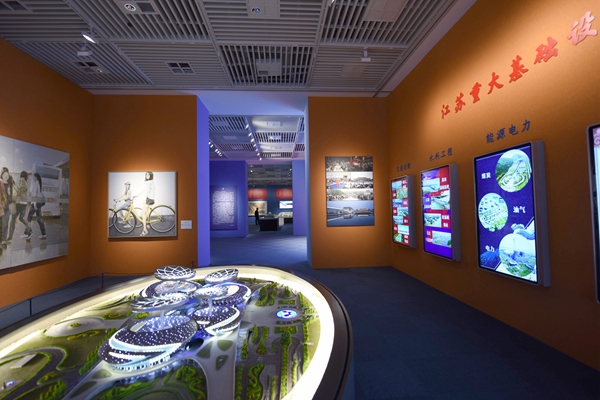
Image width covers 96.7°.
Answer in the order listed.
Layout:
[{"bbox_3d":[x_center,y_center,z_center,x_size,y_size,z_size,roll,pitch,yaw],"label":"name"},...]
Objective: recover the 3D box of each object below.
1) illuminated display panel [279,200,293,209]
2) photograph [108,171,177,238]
[{"bbox_3d":[-1.416,0.511,28.392,1.470,0.804,0.078,-1,-2,-4],"label":"illuminated display panel"},{"bbox_3d":[-3.783,0.110,6.421,1.602,1.607,0.059,-1,-2,-4],"label":"photograph"}]

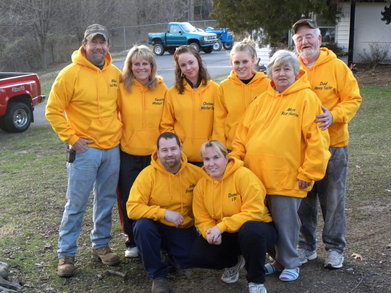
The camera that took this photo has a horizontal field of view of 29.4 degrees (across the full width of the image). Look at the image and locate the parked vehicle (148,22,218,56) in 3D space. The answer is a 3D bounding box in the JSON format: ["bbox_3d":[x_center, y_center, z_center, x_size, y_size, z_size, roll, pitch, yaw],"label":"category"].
[{"bbox_3d":[-0.772,-6.623,46.000,4.400,1.870,1.690,4,9,35],"label":"parked vehicle"}]

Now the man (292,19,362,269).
[{"bbox_3d":[1.016,-0.031,5.760,0.570,1.860,0.440,4,9,20],"label":"man"}]

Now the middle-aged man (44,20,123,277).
[{"bbox_3d":[-0.815,0.015,5.570,0.600,1.810,0.480,-1,8,-14],"label":"middle-aged man"}]

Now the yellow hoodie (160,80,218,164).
[{"bbox_3d":[-0.051,-0.191,5.800,0.480,0.660,0.320,1,8,0],"label":"yellow hoodie"}]

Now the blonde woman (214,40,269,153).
[{"bbox_3d":[0.381,0.024,5.920,0.500,1.700,0.360,2,8,12],"label":"blonde woman"}]

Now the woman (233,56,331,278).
[{"bbox_3d":[0.618,0.113,5.420,0.650,1.610,0.480,4,9,22],"label":"woman"}]

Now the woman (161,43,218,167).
[{"bbox_3d":[-0.051,0.047,5.870,0.480,1.650,0.360,1,8,0],"label":"woman"}]

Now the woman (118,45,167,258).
[{"bbox_3d":[-0.421,0.036,5.920,0.480,1.650,0.380,0,8,-8],"label":"woman"}]

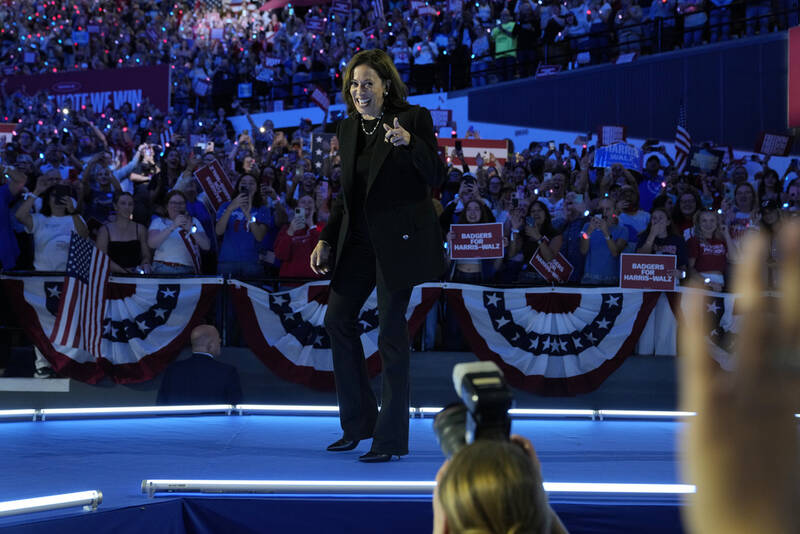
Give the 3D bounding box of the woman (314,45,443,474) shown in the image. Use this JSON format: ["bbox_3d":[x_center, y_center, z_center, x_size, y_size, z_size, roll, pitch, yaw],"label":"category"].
[{"bbox_3d":[-0.088,-0.055,3.760,0.520,1.670,0.420,-1,-4,30],"label":"woman"}]

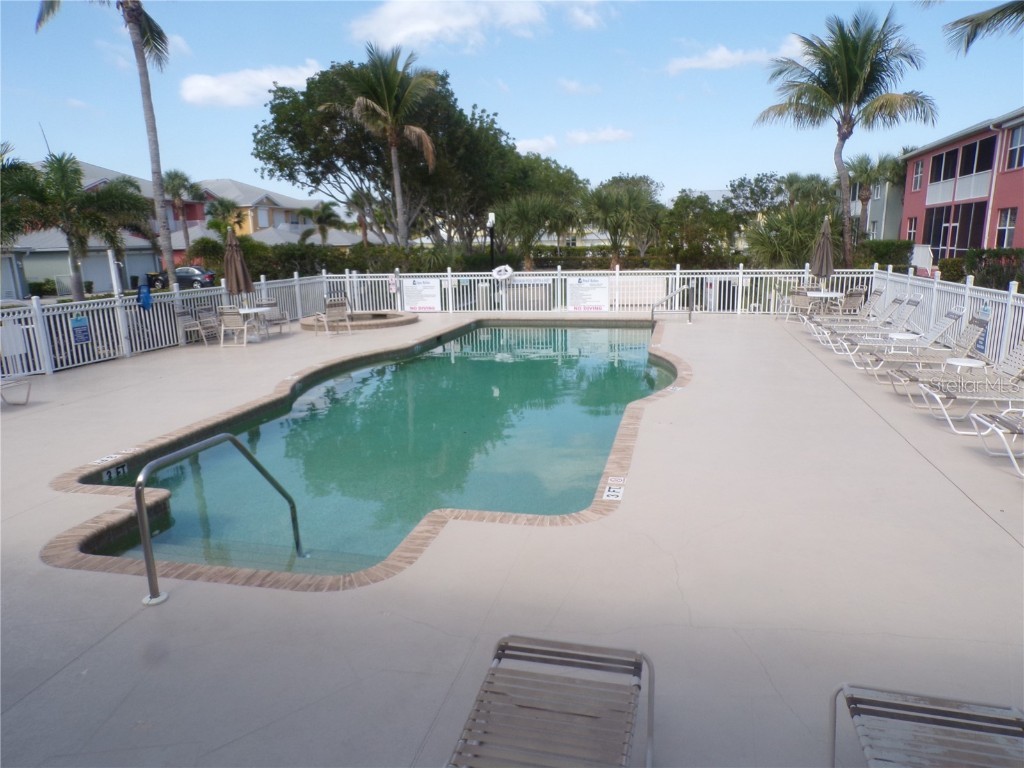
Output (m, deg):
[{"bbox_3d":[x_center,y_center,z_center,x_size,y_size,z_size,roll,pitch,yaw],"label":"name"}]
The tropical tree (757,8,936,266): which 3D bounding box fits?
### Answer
[{"bbox_3d":[11.159,-7.534,24.046,5.988,9.585,5.988,-1,11,0],"label":"tropical tree"}]

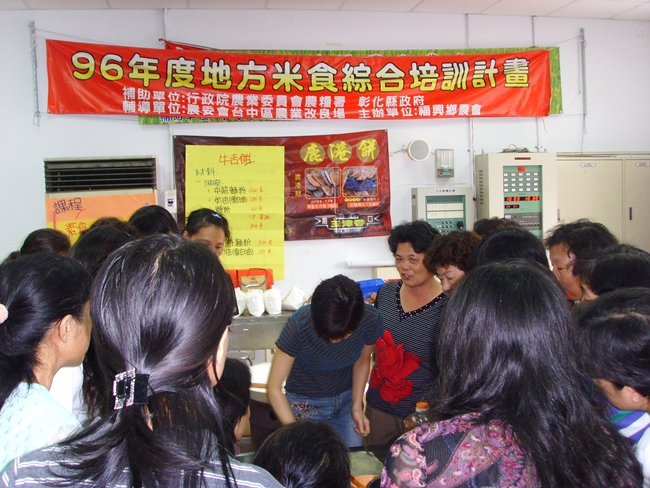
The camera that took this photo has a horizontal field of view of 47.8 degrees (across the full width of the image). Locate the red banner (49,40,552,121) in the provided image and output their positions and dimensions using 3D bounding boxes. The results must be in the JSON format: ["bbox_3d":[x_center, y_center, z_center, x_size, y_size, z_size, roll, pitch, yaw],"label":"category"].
[{"bbox_3d":[-0.095,-1.305,5.822,4.030,0.620,0.030,-2,2,-9],"label":"red banner"}]

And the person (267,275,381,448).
[{"bbox_3d":[-0.011,0.789,2.727,0.440,1.370,0.500,-2,2,-9],"label":"person"}]

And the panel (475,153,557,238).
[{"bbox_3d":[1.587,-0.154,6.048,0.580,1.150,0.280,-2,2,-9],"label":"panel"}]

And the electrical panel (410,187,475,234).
[{"bbox_3d":[0.975,-0.147,6.018,0.470,0.620,0.140,-2,2,-9],"label":"electrical panel"}]

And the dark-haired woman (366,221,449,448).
[{"bbox_3d":[0.352,0.682,2.950,0.440,1.550,0.300,-1,3,27],"label":"dark-haired woman"}]

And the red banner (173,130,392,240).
[{"bbox_3d":[-0.318,-0.459,5.849,1.750,0.860,0.020,-2,2,-9],"label":"red banner"}]

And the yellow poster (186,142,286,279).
[{"bbox_3d":[-0.707,-0.243,5.787,0.780,1.080,0.020,-2,2,-9],"label":"yellow poster"}]

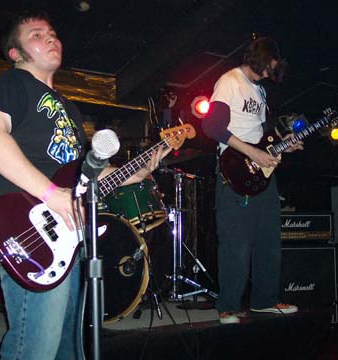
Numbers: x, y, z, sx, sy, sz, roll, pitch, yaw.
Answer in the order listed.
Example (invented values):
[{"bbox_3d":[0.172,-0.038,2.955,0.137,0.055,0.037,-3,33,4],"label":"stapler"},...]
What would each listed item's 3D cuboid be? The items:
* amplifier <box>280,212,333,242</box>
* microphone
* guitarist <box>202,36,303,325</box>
[{"bbox_3d":[1.234,0.459,5.559,0.750,0.290,0.230,-1,-3,8],"label":"amplifier"},{"bbox_3d":[-0.140,-0.033,1.097,0.160,0.052,0.052,-54,0,43],"label":"microphone"},{"bbox_3d":[0.505,0.003,3.450,0.480,1.730,0.550,-3,-4,43],"label":"guitarist"}]

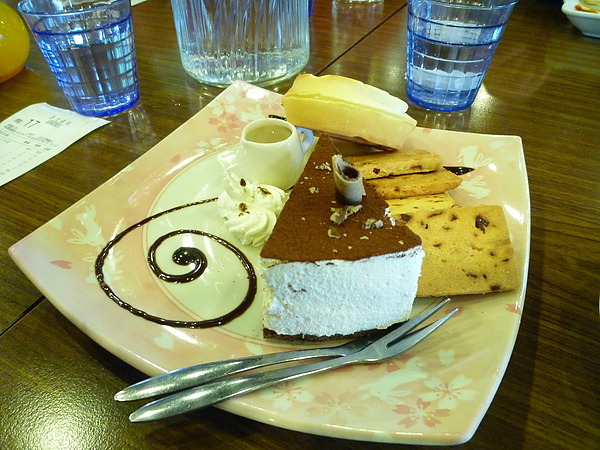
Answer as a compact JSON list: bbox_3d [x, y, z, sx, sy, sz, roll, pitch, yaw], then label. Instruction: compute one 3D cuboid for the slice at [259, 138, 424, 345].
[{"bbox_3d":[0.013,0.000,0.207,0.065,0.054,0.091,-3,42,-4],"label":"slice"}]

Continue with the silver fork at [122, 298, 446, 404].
[{"bbox_3d":[0.000,0.052,0.181,0.142,0.012,0.014,-11,43,-17],"label":"silver fork"}]

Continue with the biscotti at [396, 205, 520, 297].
[{"bbox_3d":[0.071,0.013,0.208,0.057,0.009,0.041,-3,81,0],"label":"biscotti"}]

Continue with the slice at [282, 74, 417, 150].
[{"bbox_3d":[0.036,-0.085,0.314,0.089,0.030,0.037,17,44,19],"label":"slice"}]

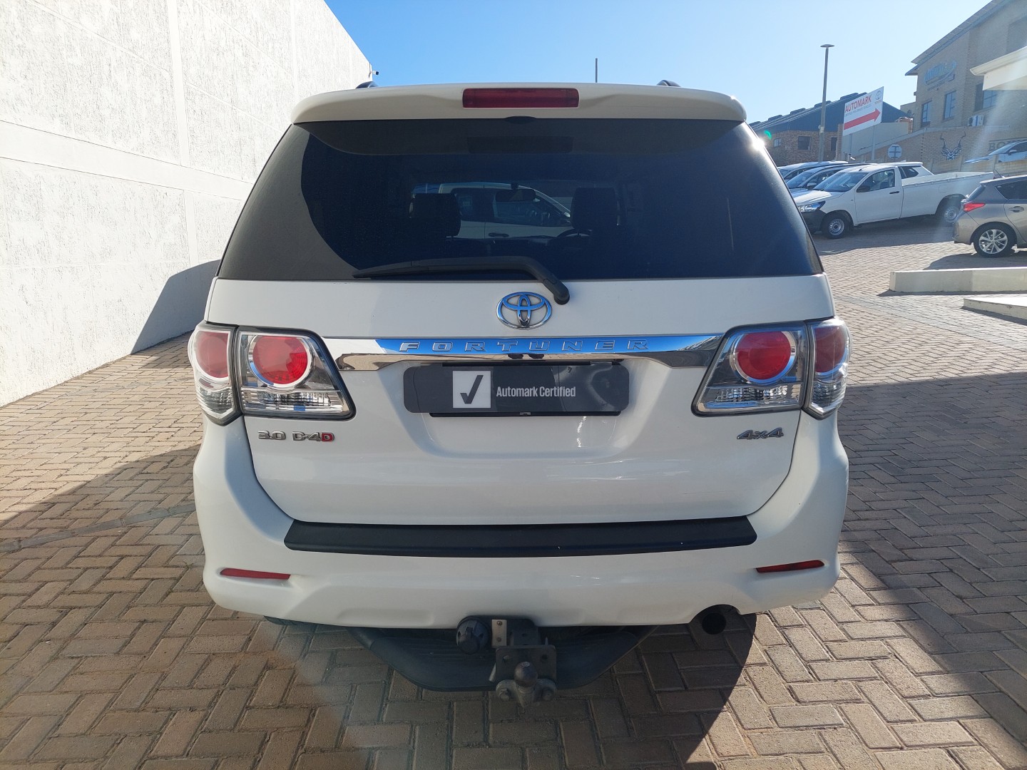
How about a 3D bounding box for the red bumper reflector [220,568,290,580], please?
[{"bbox_3d":[-0.615,0.450,1.692,0.168,0.021,0.024,2,13,10],"label":"red bumper reflector"}]

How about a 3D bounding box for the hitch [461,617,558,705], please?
[{"bbox_3d":[-0.010,0.627,1.620,0.205,0.155,0.220,-1,13,-1],"label":"hitch"}]

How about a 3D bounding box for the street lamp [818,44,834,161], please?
[{"bbox_3d":[11.967,-9.869,27.500,0.550,6.300,0.550,0,10,0],"label":"street lamp"}]

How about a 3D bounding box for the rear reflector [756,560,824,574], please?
[{"bbox_3d":[0.669,0.440,1.722,0.168,0.021,0.024,-3,13,-13],"label":"rear reflector"}]

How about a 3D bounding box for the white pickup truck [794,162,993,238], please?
[{"bbox_3d":[9.369,-4.770,18.390,5.280,1.700,1.800,-7,14,-9],"label":"white pickup truck"}]

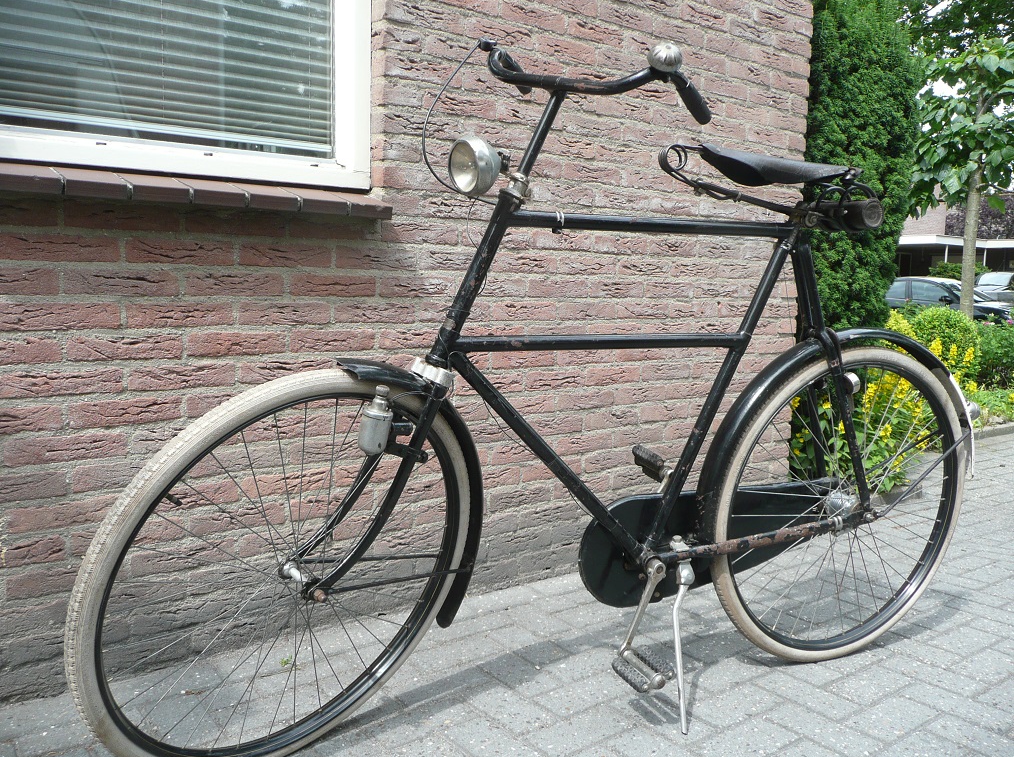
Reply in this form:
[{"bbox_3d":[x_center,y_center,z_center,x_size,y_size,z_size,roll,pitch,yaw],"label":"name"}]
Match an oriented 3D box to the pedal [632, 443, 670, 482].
[{"bbox_3d":[0.298,0.177,1.682,0.027,0.069,0.100,-34,24,-12],"label":"pedal"}]

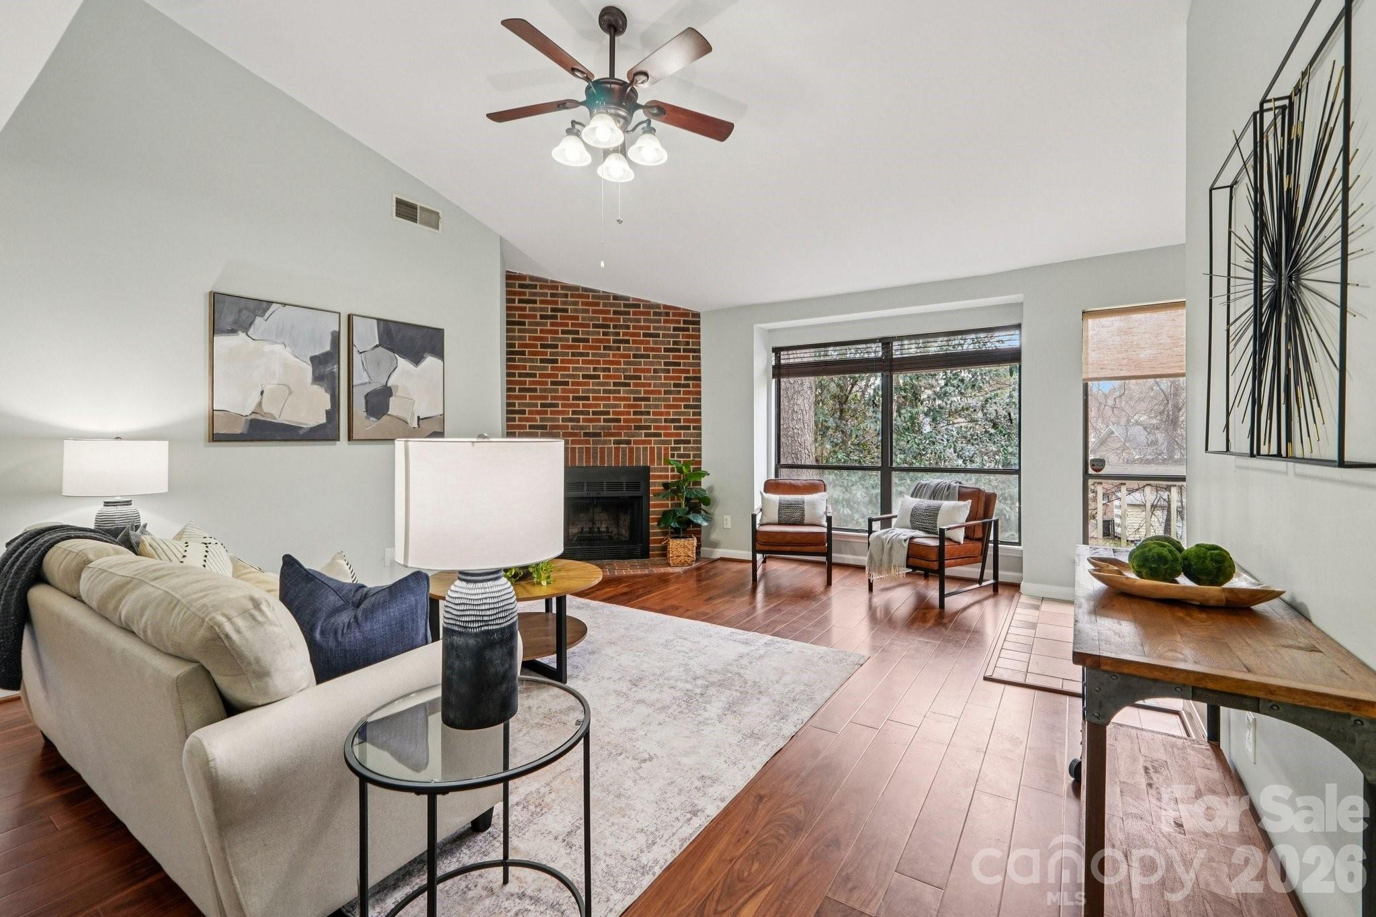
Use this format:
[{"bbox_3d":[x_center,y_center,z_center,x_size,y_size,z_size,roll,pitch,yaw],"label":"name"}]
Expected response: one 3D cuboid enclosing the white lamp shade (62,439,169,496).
[{"bbox_3d":[-2.816,0.043,2.837,0.367,0.261,0.367,0,2,0],"label":"white lamp shade"}]

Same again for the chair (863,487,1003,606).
[{"bbox_3d":[1.906,0.626,4.442,0.810,0.800,0.610,-2,2,-37],"label":"chair"}]

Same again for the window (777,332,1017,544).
[{"bbox_3d":[1.810,-0.204,5.247,2.187,1.789,0.090,1,2,31],"label":"window"}]

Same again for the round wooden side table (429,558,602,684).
[{"bbox_3d":[-0.903,0.852,3.023,0.910,0.455,0.910,0,2,0],"label":"round wooden side table"}]

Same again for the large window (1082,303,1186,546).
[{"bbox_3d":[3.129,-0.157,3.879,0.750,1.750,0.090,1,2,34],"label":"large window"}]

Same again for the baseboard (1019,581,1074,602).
[{"bbox_3d":[2.712,1.000,4.304,0.346,0.094,0.018,1,2,31],"label":"baseboard"}]

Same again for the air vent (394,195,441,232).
[{"bbox_3d":[-1.946,-1.764,4.144,0.030,0.158,0.355,1,2,34],"label":"air vent"}]

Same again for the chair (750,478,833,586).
[{"bbox_3d":[0.923,0.615,5.066,0.655,0.818,0.770,0,2,11],"label":"chair"}]

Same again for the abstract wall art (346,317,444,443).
[{"bbox_3d":[-2.357,-0.624,4.691,0.050,0.963,0.752,1,2,35],"label":"abstract wall art"}]

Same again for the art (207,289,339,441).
[{"bbox_3d":[-2.846,-0.599,4.004,0.050,0.961,0.757,1,2,35],"label":"art"}]

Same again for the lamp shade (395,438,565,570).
[{"bbox_3d":[-0.475,0.091,1.335,0.367,0.264,0.367,0,2,0],"label":"lamp shade"}]

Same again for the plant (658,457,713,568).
[{"bbox_3d":[-0.029,0.491,5.407,0.520,1.000,0.490,0,2,-11],"label":"plant"}]

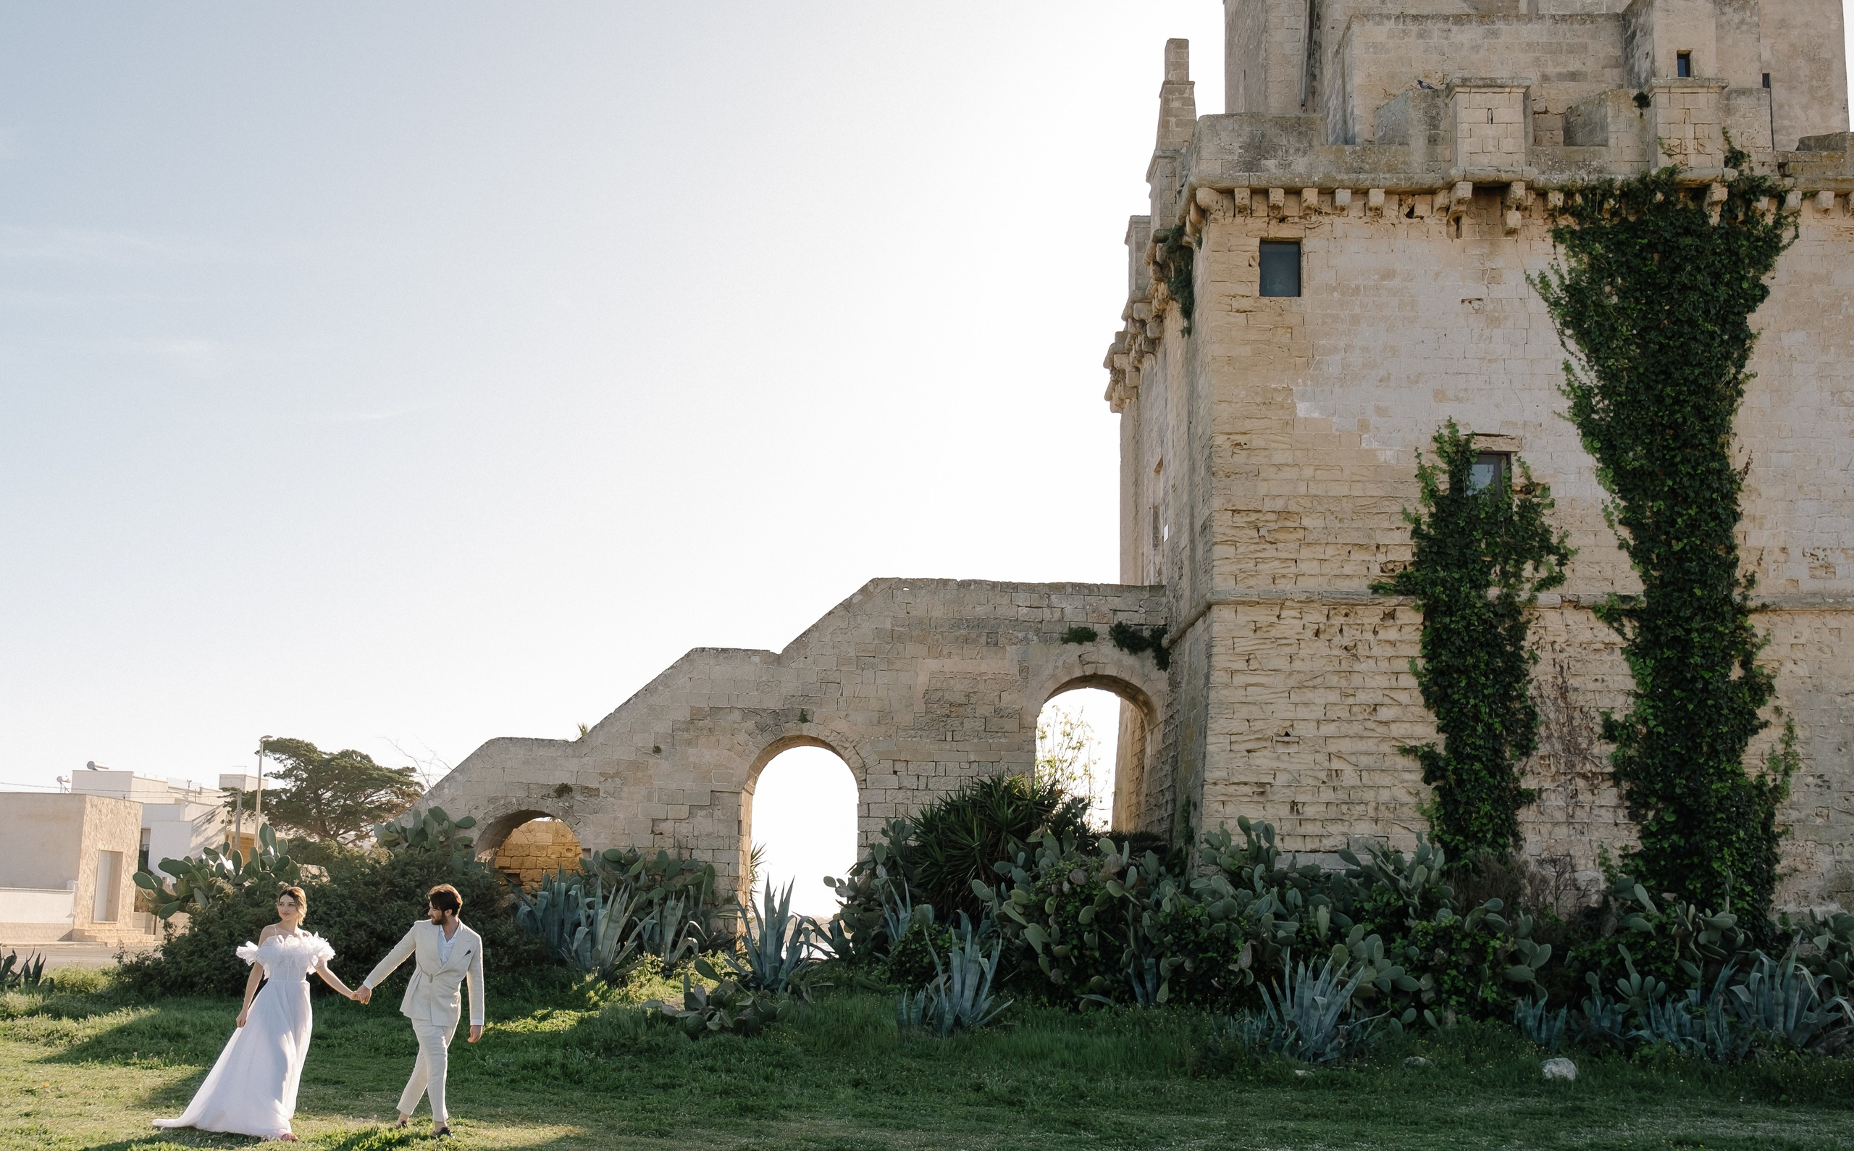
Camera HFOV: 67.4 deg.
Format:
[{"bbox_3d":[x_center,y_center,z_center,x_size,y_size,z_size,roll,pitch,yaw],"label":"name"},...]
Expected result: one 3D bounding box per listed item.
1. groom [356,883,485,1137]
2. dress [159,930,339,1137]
[{"bbox_3d":[-3.700,3.195,10.250,0.880,1.758,0.600,7,-14,-26],"label":"groom"},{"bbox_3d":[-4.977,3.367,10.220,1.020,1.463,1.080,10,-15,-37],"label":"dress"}]

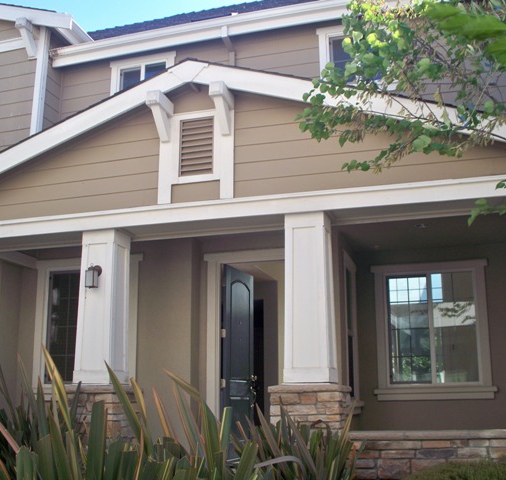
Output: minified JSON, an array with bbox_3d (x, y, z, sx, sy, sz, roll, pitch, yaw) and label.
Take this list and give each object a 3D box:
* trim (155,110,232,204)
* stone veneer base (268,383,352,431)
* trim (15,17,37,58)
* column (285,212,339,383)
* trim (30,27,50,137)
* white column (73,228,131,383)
[{"bbox_3d":[-0.565,-0.828,6.416,0.797,0.933,0.050,-4,-13,16],"label":"trim"},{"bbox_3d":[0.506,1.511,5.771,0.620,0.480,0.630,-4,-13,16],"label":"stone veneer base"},{"bbox_3d":[-2.601,-2.310,7.456,0.138,0.385,0.340,-4,-13,16],"label":"trim"},{"bbox_3d":[0.517,0.542,5.978,0.411,1.533,0.410,-4,-13,16],"label":"column"},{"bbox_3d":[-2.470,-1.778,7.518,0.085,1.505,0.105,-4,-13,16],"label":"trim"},{"bbox_3d":[-1.513,0.688,6.574,0.402,1.533,0.410,-4,-13,16],"label":"white column"}]

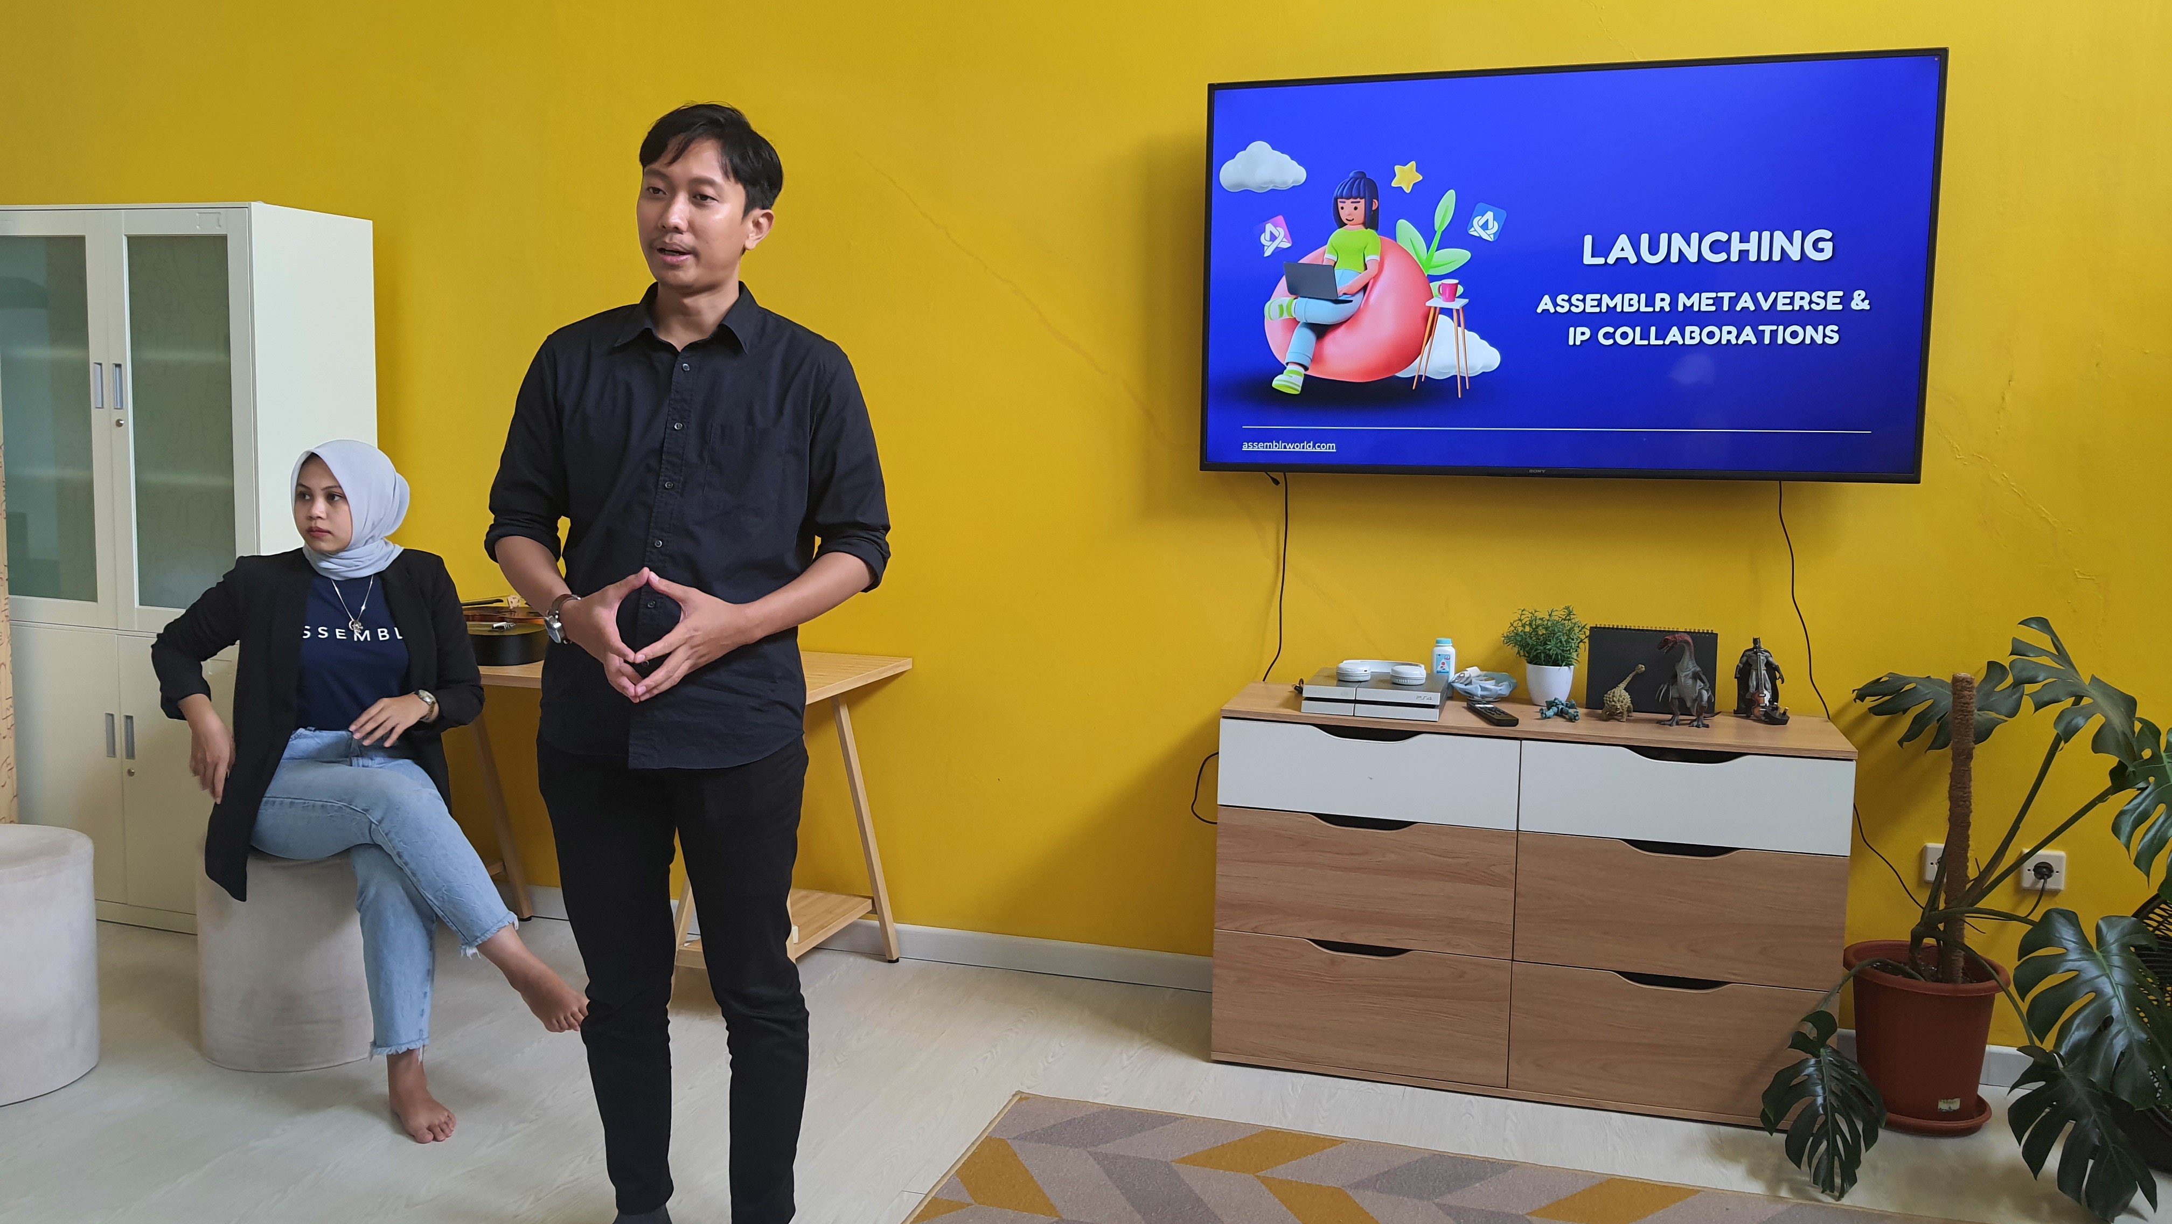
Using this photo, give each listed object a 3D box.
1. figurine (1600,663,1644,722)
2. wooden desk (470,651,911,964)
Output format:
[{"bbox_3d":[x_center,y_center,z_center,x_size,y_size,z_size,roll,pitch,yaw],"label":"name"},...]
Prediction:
[{"bbox_3d":[1.087,0.163,3.311,0.075,0.110,0.115,6,9,35],"label":"figurine"},{"bbox_3d":[-1.191,0.492,3.923,1.420,0.757,0.580,3,8,17],"label":"wooden desk"}]

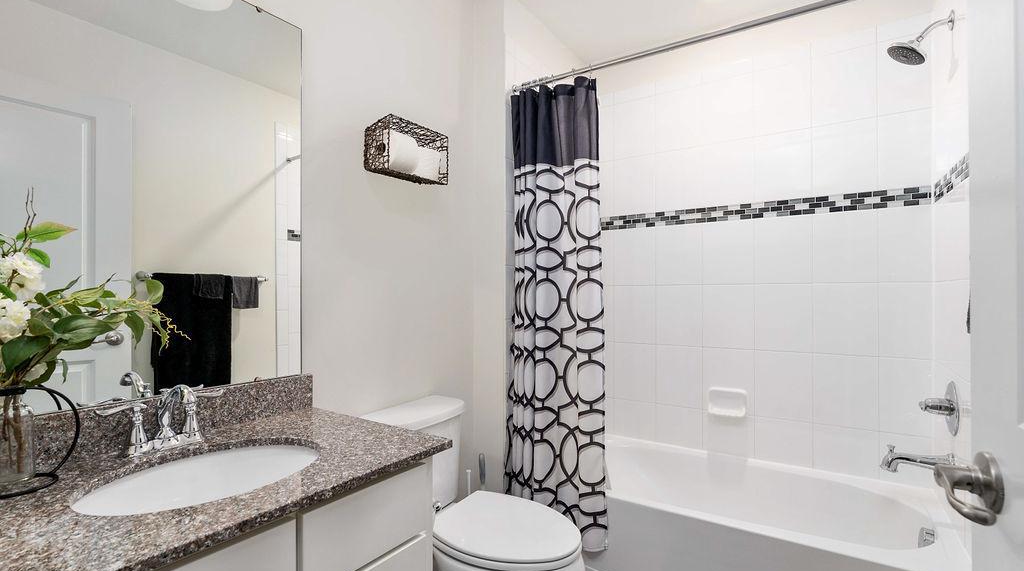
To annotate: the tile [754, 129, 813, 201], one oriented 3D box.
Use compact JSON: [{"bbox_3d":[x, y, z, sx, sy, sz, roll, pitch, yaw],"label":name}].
[{"bbox_3d":[1.258,-0.555,2.122,0.231,0.311,0.010,-1,0,32],"label":"tile"}]

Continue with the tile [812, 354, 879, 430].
[{"bbox_3d":[1.442,0.457,1.968,0.229,0.307,0.010,0,-1,33],"label":"tile"}]

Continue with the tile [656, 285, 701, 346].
[{"bbox_3d":[0.868,0.155,2.367,0.231,0.312,0.010,-1,0,32],"label":"tile"}]

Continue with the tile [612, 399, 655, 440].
[{"bbox_3d":[0.672,0.727,2.475,0.230,0.199,0.010,-1,-1,33],"label":"tile"}]

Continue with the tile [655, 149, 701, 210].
[{"bbox_3d":[0.869,-0.549,2.373,0.230,0.309,0.010,-1,-1,33],"label":"tile"}]

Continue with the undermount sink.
[{"bbox_3d":[-0.597,0.459,0.896,0.360,0.160,0.430,0,-1,33],"label":"undermount sink"}]

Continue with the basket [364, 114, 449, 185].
[{"bbox_3d":[-0.367,-0.470,1.617,0.126,0.174,0.280,-1,0,32],"label":"basket"}]

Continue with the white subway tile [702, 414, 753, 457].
[{"bbox_3d":[1.069,0.734,2.238,0.231,0.210,0.010,-1,0,32],"label":"white subway tile"}]

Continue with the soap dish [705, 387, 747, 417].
[{"bbox_3d":[1.036,0.564,2.202,0.163,0.120,0.065,0,-1,33],"label":"soap dish"}]

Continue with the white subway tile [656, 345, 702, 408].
[{"bbox_3d":[0.868,0.467,2.355,0.230,0.309,0.010,-1,-1,33],"label":"white subway tile"}]

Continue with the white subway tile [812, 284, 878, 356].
[{"bbox_3d":[1.459,0.148,1.993,0.231,0.312,0.010,-1,0,32],"label":"white subway tile"}]

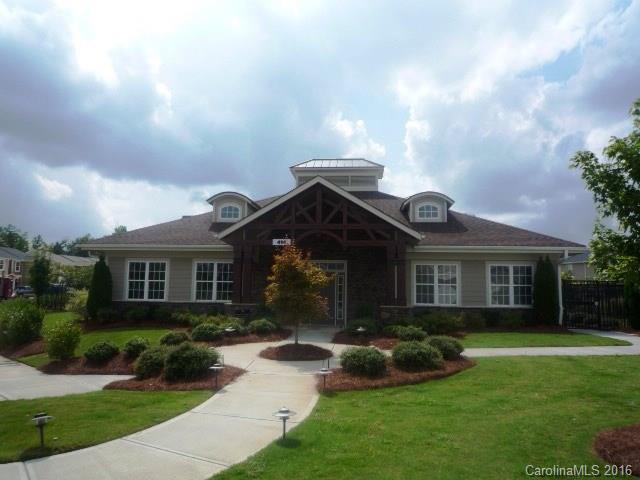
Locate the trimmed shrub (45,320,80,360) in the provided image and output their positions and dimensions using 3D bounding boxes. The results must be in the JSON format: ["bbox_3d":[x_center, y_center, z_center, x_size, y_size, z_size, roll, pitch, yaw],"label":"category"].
[{"bbox_3d":[-5.328,2.055,9.604,0.618,0.826,0.587,4,-6,-28],"label":"trimmed shrub"}]

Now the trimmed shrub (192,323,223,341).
[{"bbox_3d":[-3.049,2.462,12.454,0.861,0.472,0.818,0,-5,5],"label":"trimmed shrub"}]

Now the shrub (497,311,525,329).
[{"bbox_3d":[7.007,2.874,17.002,0.952,0.566,0.857,-1,-6,22],"label":"shrub"}]

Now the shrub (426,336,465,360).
[{"bbox_3d":[2.727,2.354,10.167,0.871,0.501,0.827,-1,-5,15],"label":"shrub"}]

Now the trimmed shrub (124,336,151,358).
[{"bbox_3d":[-3.858,2.264,9.733,0.538,0.433,0.511,3,-6,-21],"label":"trimmed shrub"}]

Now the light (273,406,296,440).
[{"bbox_3d":[-0.383,1.988,5.028,0.260,0.343,0.260,0,-5,5],"label":"light"}]

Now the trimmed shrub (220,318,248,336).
[{"bbox_3d":[-2.468,2.533,13.386,0.809,0.514,0.769,0,-5,5],"label":"trimmed shrub"}]

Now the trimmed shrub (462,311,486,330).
[{"bbox_3d":[5.608,2.912,16.794,0.870,0.694,0.827,0,-5,5],"label":"trimmed shrub"}]

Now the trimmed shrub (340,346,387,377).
[{"bbox_3d":[0.757,2.090,8.031,0.797,0.472,0.757,0,-5,5],"label":"trimmed shrub"}]

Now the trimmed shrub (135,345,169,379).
[{"bbox_3d":[-2.723,1.992,7.642,0.659,0.504,0.626,0,-5,5],"label":"trimmed shrub"}]

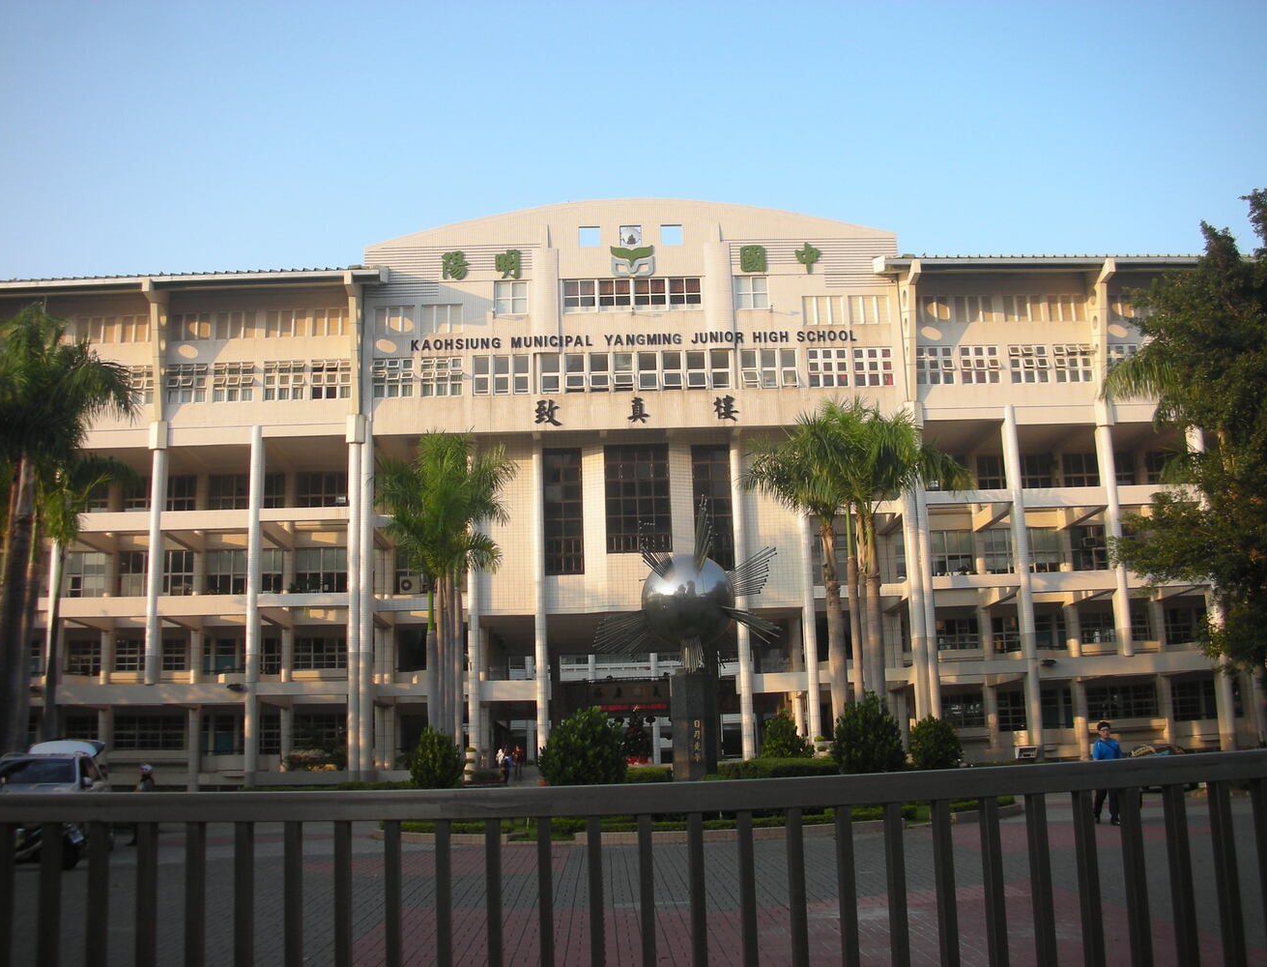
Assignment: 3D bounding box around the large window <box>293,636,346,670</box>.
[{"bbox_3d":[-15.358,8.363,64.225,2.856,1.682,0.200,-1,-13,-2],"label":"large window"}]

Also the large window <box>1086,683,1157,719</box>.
[{"bbox_3d":[24.067,10.743,64.213,3.369,1.612,0.200,-1,-11,-2],"label":"large window"}]

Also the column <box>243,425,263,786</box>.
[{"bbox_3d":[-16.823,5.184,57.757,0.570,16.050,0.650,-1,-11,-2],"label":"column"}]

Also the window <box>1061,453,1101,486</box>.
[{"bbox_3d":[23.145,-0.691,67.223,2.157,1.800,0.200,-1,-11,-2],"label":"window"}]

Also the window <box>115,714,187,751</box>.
[{"bbox_3d":[-23.176,11.883,62.315,3.401,1.635,0.200,-1,-11,-2],"label":"window"}]

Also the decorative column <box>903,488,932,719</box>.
[{"bbox_3d":[12.355,4.526,56.667,0.550,15.740,0.650,-1,-11,-2],"label":"decorative column"}]

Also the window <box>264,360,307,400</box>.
[{"bbox_3d":[-15.598,-4.559,58.265,1.845,1.820,0.150,-1,-11,-2],"label":"window"}]

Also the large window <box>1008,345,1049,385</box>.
[{"bbox_3d":[17.980,-5.416,59.140,1.850,1.840,0.200,-1,-12,-2],"label":"large window"}]

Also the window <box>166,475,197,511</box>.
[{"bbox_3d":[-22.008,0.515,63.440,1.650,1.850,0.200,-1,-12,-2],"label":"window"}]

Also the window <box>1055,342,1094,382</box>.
[{"bbox_3d":[20.840,-5.686,61.567,1.831,1.875,0.200,-1,-11,-2],"label":"window"}]

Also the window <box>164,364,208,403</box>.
[{"bbox_3d":[-19.827,-4.439,57.734,1.870,1.840,0.200,-1,-12,-2],"label":"window"}]

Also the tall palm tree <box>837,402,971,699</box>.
[{"bbox_3d":[10.544,3.799,51.654,4.900,14.461,4.700,-1,-11,-2],"label":"tall palm tree"}]

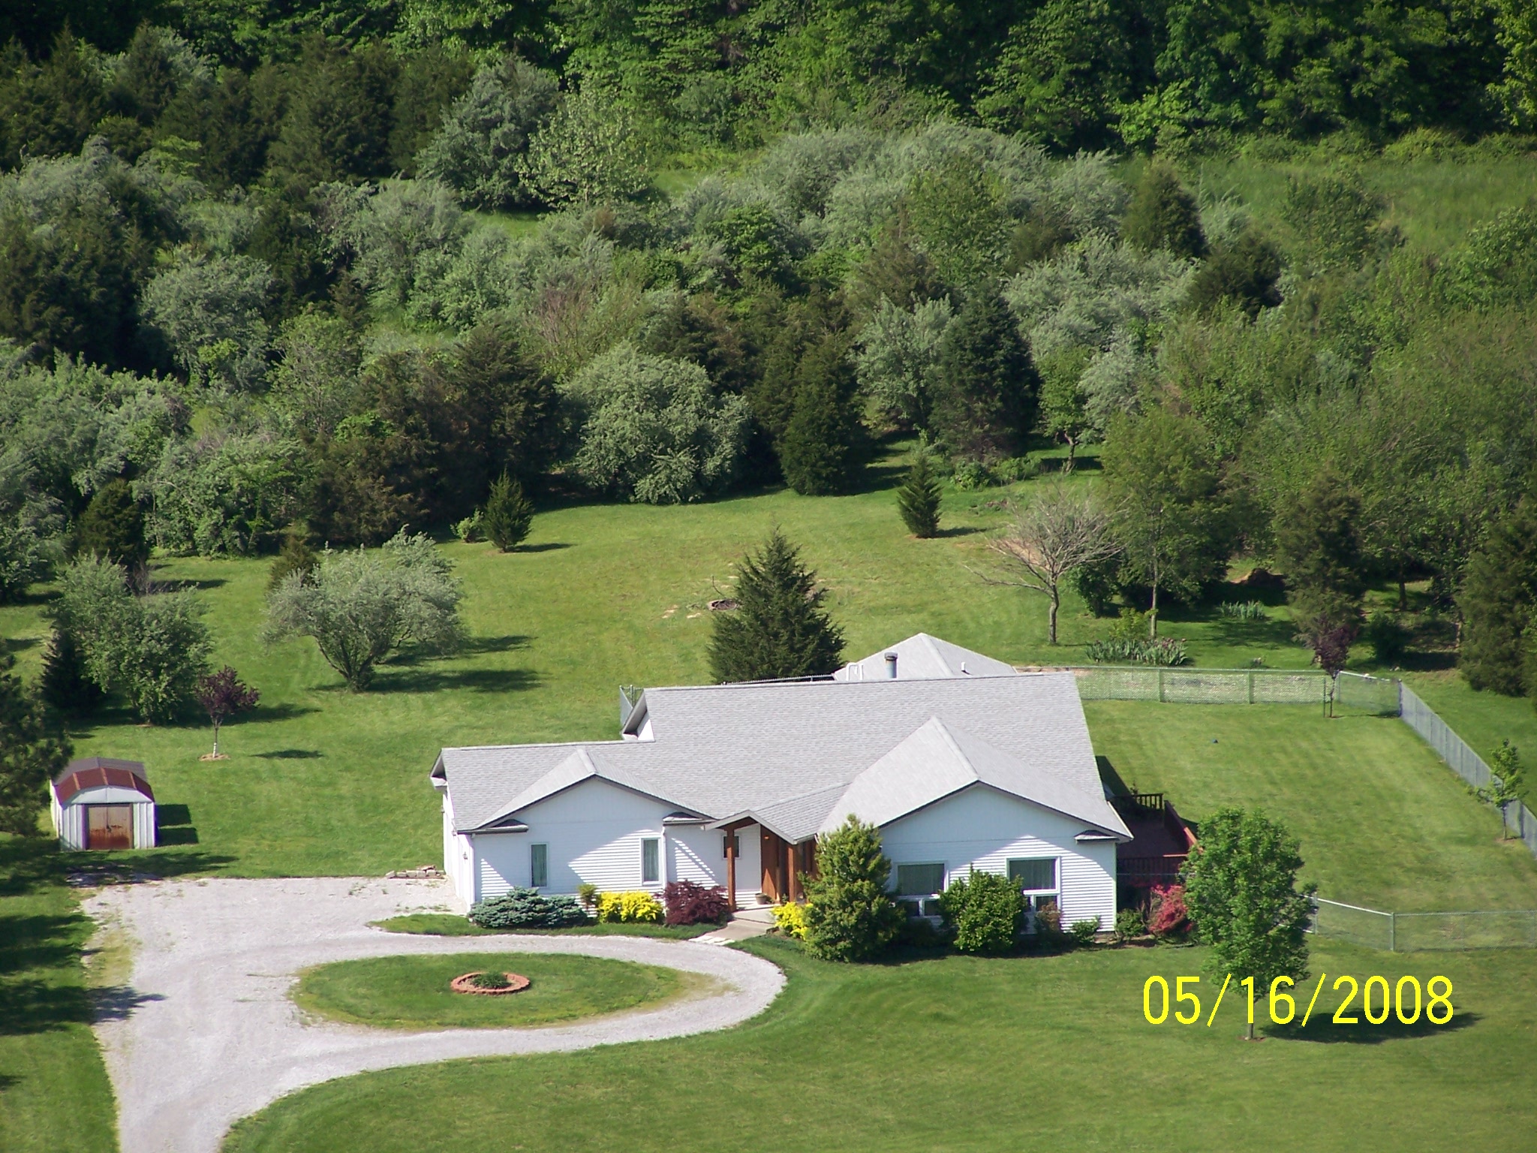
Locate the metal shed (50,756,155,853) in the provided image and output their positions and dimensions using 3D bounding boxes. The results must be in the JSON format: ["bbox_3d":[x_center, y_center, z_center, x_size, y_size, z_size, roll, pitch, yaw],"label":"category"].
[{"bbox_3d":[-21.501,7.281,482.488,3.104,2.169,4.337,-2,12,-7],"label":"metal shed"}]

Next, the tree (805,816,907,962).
[{"bbox_3d":[2.612,9.576,466.273,3.221,4.357,3.221,-1,12,0],"label":"tree"}]

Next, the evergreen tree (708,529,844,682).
[{"bbox_3d":[0.244,1.222,500.520,4.585,5.772,4.585,-2,12,-7],"label":"evergreen tree"}]

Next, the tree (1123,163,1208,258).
[{"bbox_3d":[15.169,-13.864,572.135,3.216,3.879,3.120,0,12,0],"label":"tree"}]

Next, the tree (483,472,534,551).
[{"bbox_3d":[-9.232,-2.250,523.940,1.767,2.840,1.767,-2,12,-7],"label":"tree"}]

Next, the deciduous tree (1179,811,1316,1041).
[{"bbox_3d":[14.481,10.555,451.886,3.995,6.980,3.876,0,12,0],"label":"deciduous tree"}]

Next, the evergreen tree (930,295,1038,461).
[{"bbox_3d":[7.724,-7.072,535.427,3.786,6.330,3.786,-1,12,0],"label":"evergreen tree"}]

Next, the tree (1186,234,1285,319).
[{"bbox_3d":[17.147,-10.976,550.341,3.535,3.335,3.535,-2,12,-7],"label":"tree"}]

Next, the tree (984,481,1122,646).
[{"bbox_3d":[9.606,-0.388,512.199,4.650,5.383,4.510,0,12,0],"label":"tree"}]

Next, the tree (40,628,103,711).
[{"bbox_3d":[-23.300,3.033,500.480,2.090,2.798,2.027,0,12,0],"label":"tree"}]

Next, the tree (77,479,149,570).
[{"bbox_3d":[-22.969,-1.786,524.031,2.441,3.268,2.367,0,12,0],"label":"tree"}]

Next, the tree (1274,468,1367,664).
[{"bbox_3d":[18.885,-0.499,511.649,3.083,6.278,2.991,0,12,0],"label":"tree"}]

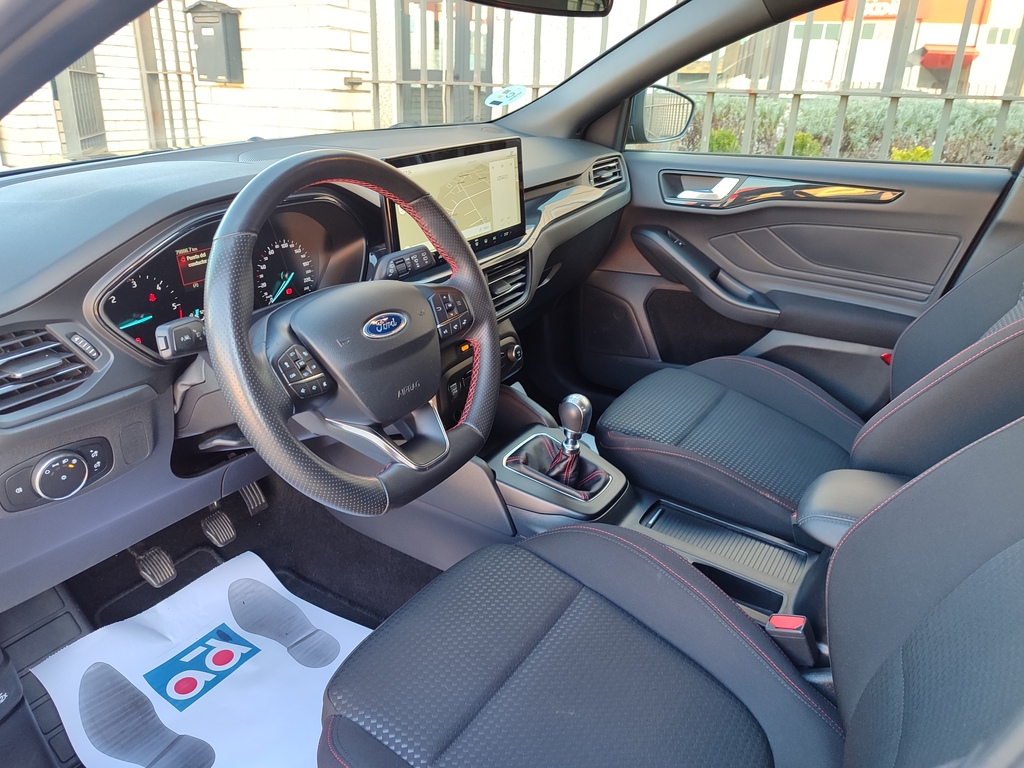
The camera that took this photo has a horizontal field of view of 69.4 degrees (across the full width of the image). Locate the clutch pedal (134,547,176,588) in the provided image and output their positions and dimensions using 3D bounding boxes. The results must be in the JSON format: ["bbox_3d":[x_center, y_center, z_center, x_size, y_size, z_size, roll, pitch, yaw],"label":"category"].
[{"bbox_3d":[-0.561,0.292,1.161,0.022,0.056,0.050,-30,0,41],"label":"clutch pedal"}]

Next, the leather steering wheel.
[{"bbox_3d":[-0.161,-0.057,0.766,0.100,0.353,0.370,-11,13,37],"label":"leather steering wheel"}]

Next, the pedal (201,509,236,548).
[{"bbox_3d":[-0.496,0.246,1.246,0.022,0.055,0.048,-30,0,41],"label":"pedal"}]

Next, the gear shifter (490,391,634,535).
[{"bbox_3d":[0.079,0.094,1.125,0.195,0.173,0.165,15,28,32],"label":"gear shifter"}]

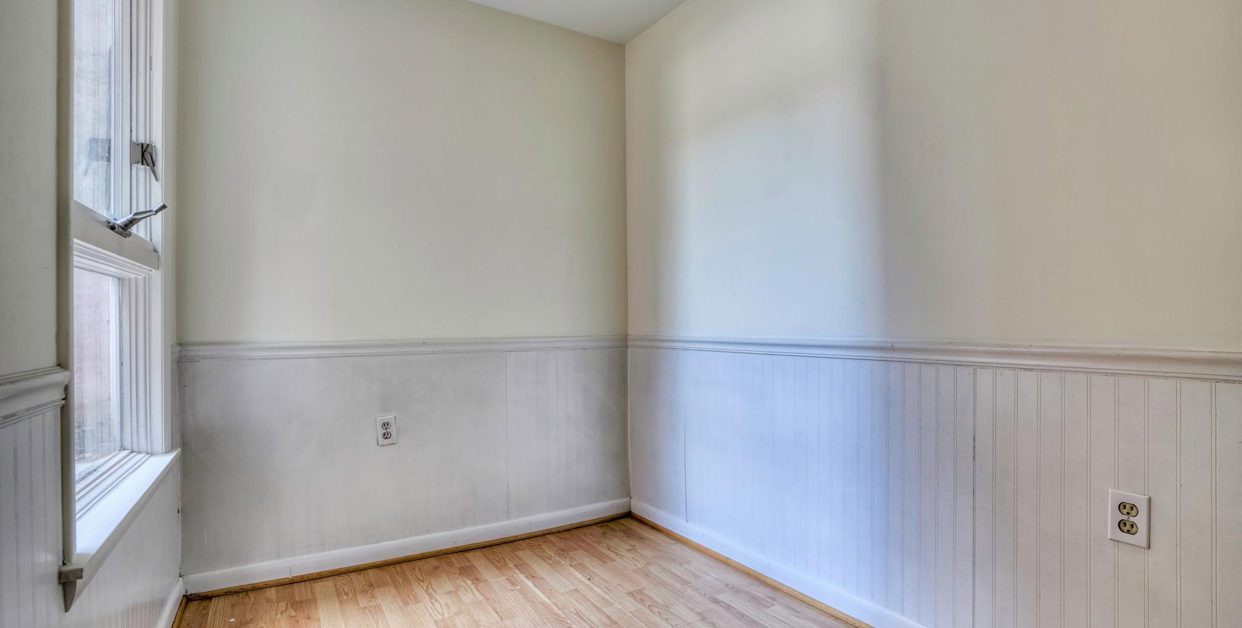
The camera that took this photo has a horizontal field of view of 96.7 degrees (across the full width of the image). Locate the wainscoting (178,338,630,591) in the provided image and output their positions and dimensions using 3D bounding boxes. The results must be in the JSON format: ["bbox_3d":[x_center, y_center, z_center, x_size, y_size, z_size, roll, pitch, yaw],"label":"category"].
[{"bbox_3d":[-0.758,0.556,2.389,1.831,0.894,0.050,0,-1,-28],"label":"wainscoting"}]

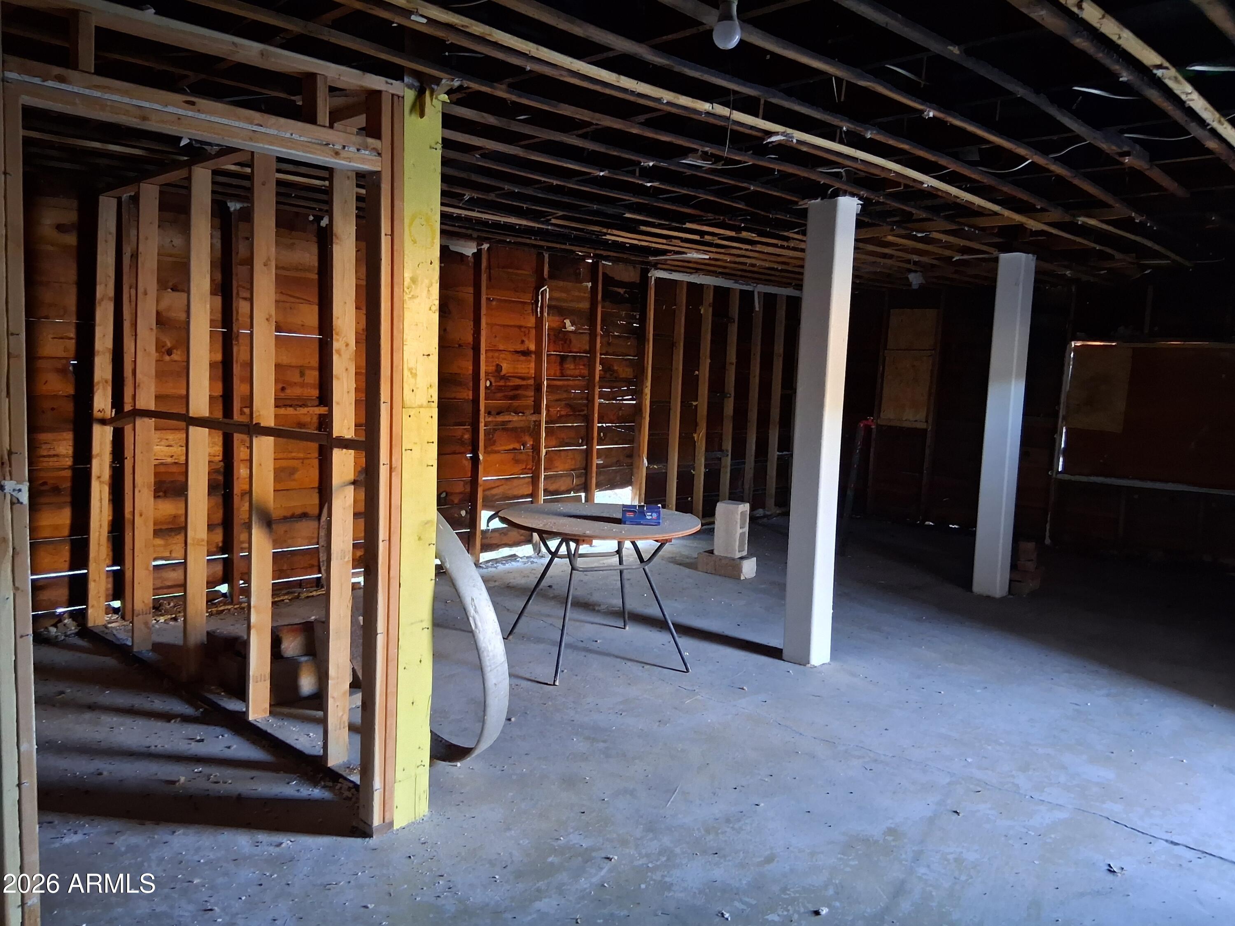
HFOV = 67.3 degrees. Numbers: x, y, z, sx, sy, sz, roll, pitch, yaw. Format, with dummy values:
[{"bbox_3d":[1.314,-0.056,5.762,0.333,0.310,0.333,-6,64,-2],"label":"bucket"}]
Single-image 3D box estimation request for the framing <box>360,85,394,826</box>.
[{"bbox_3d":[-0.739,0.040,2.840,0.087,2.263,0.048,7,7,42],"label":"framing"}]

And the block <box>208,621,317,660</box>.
[{"bbox_3d":[-1.555,0.767,4.070,0.270,0.148,0.340,7,7,42],"label":"block"}]

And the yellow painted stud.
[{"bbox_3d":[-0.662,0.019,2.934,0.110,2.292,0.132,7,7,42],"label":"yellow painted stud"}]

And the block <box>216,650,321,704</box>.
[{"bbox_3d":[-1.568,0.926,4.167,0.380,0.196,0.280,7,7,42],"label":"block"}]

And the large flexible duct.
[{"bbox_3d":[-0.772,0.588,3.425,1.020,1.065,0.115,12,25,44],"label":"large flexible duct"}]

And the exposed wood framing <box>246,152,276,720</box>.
[{"bbox_3d":[-1.409,-0.087,3.665,0.039,2.228,0.089,7,7,42],"label":"exposed wood framing"}]

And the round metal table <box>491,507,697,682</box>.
[{"bbox_3d":[-0.100,0.645,4.865,1.040,0.730,1.040,2,5,0],"label":"round metal table"}]

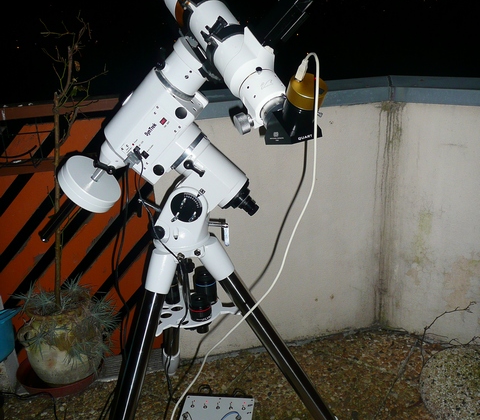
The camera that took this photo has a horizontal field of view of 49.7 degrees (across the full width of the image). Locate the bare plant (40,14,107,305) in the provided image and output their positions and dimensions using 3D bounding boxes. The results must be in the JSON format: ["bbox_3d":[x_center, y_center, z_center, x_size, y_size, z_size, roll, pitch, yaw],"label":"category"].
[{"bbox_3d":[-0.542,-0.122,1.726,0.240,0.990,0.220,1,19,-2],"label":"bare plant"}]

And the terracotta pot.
[{"bbox_3d":[-0.670,0.473,1.932,0.305,0.300,0.285,-4,19,1],"label":"terracotta pot"}]

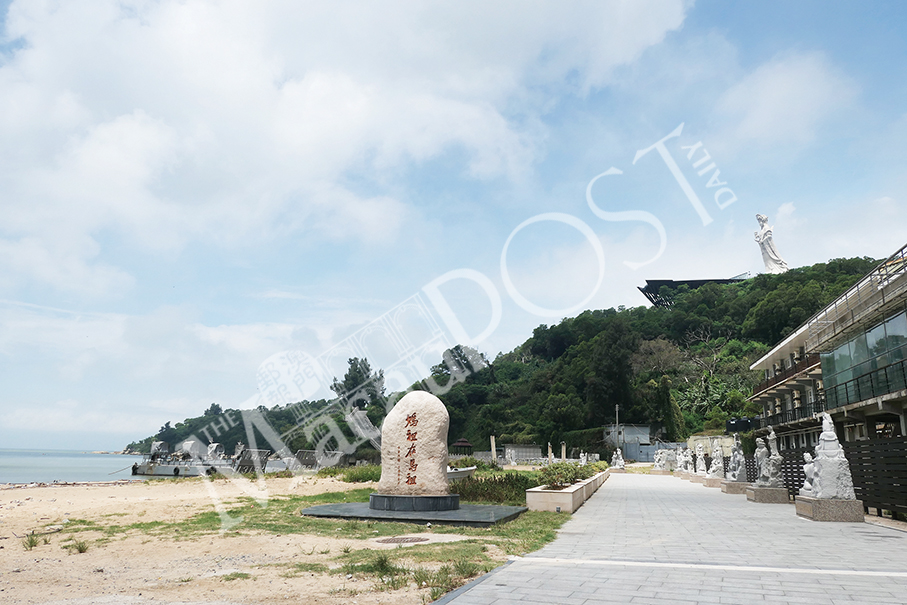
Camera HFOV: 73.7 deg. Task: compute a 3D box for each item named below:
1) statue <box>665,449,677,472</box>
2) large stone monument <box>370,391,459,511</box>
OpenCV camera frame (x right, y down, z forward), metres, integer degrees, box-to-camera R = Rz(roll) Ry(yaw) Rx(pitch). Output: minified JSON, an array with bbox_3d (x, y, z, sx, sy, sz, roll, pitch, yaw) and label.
[{"bbox_3d":[25.358,18.514,70.500,1.200,2.400,1.350,-3,-15,15],"label":"statue"},{"bbox_3d":[-0.997,3.955,16.441,2.345,3.084,2.111,-2,-15,11],"label":"large stone monument"}]

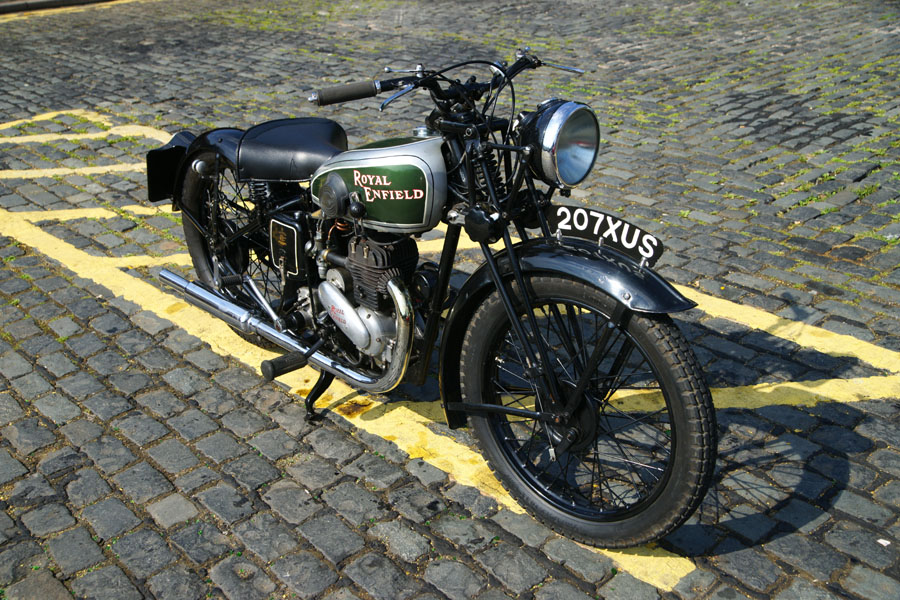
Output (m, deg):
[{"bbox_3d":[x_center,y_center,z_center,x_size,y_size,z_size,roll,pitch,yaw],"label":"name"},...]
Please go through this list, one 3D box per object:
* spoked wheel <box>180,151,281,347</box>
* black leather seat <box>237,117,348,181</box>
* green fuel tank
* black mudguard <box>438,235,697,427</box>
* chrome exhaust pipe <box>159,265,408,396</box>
[{"bbox_3d":[-0.671,-0.160,2.838,0.100,0.660,0.660,-22,32,-39],"label":"spoked wheel"},{"bbox_3d":[-0.415,-0.406,2.432,0.300,0.140,0.370,-22,32,-39],"label":"black leather seat"},{"bbox_3d":[-0.144,-0.311,2.167,0.280,0.245,0.530,-22,32,-39],"label":"green fuel tank"},{"bbox_3d":[0.235,0.122,1.933,0.650,0.560,0.135,20,32,39],"label":"black mudguard"},{"bbox_3d":[-0.525,-0.040,2.537,0.170,0.315,1.200,-22,32,-39],"label":"chrome exhaust pipe"}]

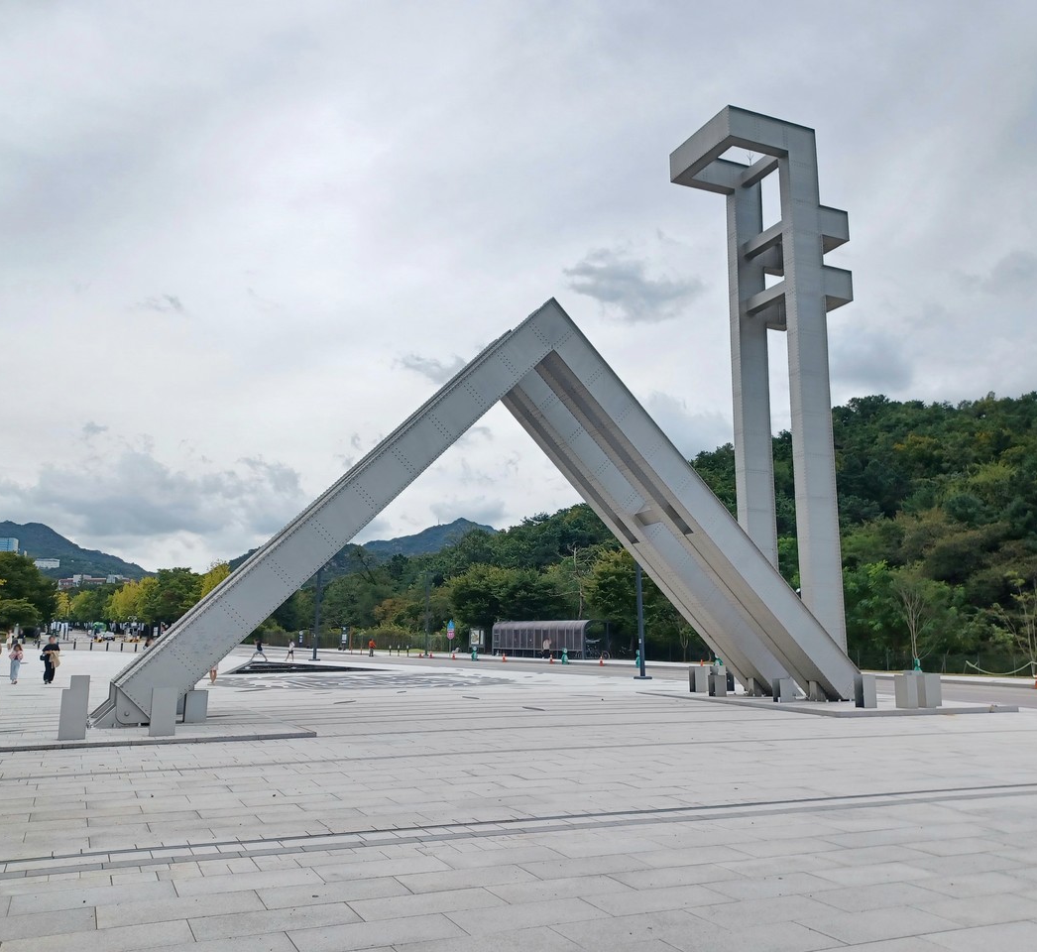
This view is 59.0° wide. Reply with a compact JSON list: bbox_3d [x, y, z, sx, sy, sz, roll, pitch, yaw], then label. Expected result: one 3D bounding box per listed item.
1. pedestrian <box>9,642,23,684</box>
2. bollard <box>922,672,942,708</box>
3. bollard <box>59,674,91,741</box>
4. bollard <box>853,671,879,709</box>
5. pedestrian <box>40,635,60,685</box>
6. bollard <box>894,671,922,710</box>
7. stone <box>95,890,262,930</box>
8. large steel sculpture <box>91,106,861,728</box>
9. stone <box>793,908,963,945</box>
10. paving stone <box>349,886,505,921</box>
[{"bbox_3d":[-17.730,6.647,32.414,0.450,1.410,0.350,6,-11,-28],"label":"pedestrian"},{"bbox_3d":[10.130,5.343,22.752,0.410,0.780,0.340,5,-11,-24],"label":"bollard"},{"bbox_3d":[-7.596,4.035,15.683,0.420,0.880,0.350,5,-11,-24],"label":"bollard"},{"bbox_3d":[8.501,5.288,22.497,0.400,0.780,0.330,5,-11,-24],"label":"bollard"},{"bbox_3d":[-16.573,6.549,32.573,0.580,1.670,0.400,5,-11,-26],"label":"pedestrian"},{"bbox_3d":[9.061,5.050,21.413,0.370,0.750,0.360,5,-11,-24],"label":"bollard"},{"bbox_3d":[-2.181,2.832,5.930,1.000,0.060,0.500,5,-11,-24],"label":"stone"},{"bbox_3d":[0.318,-2.410,22.676,18.610,15.870,2.850,5,-11,-24],"label":"large steel sculpture"},{"bbox_3d":[2.246,2.817,5.749,0.970,0.060,0.485,6,-11,-25],"label":"stone"},{"bbox_3d":[-0.591,2.811,5.989,0.970,0.060,0.485,6,-11,-25],"label":"paving stone"}]

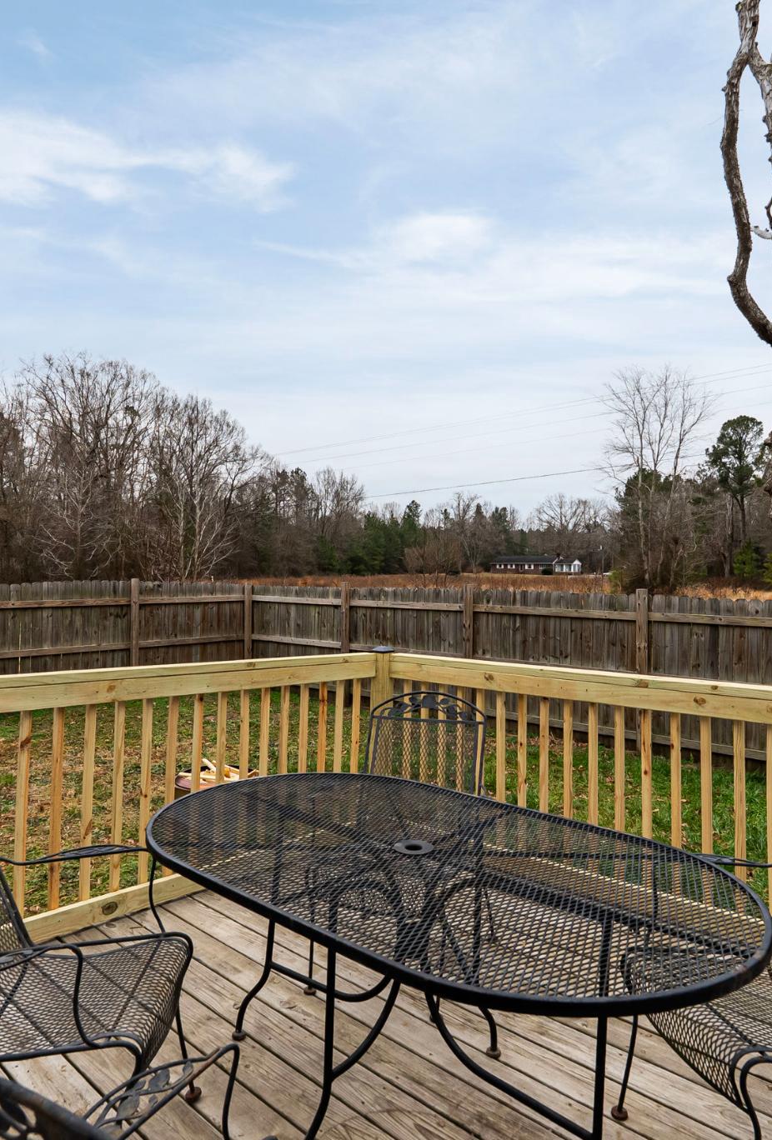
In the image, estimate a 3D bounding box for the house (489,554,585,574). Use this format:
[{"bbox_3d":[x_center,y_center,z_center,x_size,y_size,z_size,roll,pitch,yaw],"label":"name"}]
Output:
[{"bbox_3d":[38.485,-1.458,193.000,22.000,5.100,8.500,-1,-3,38],"label":"house"}]

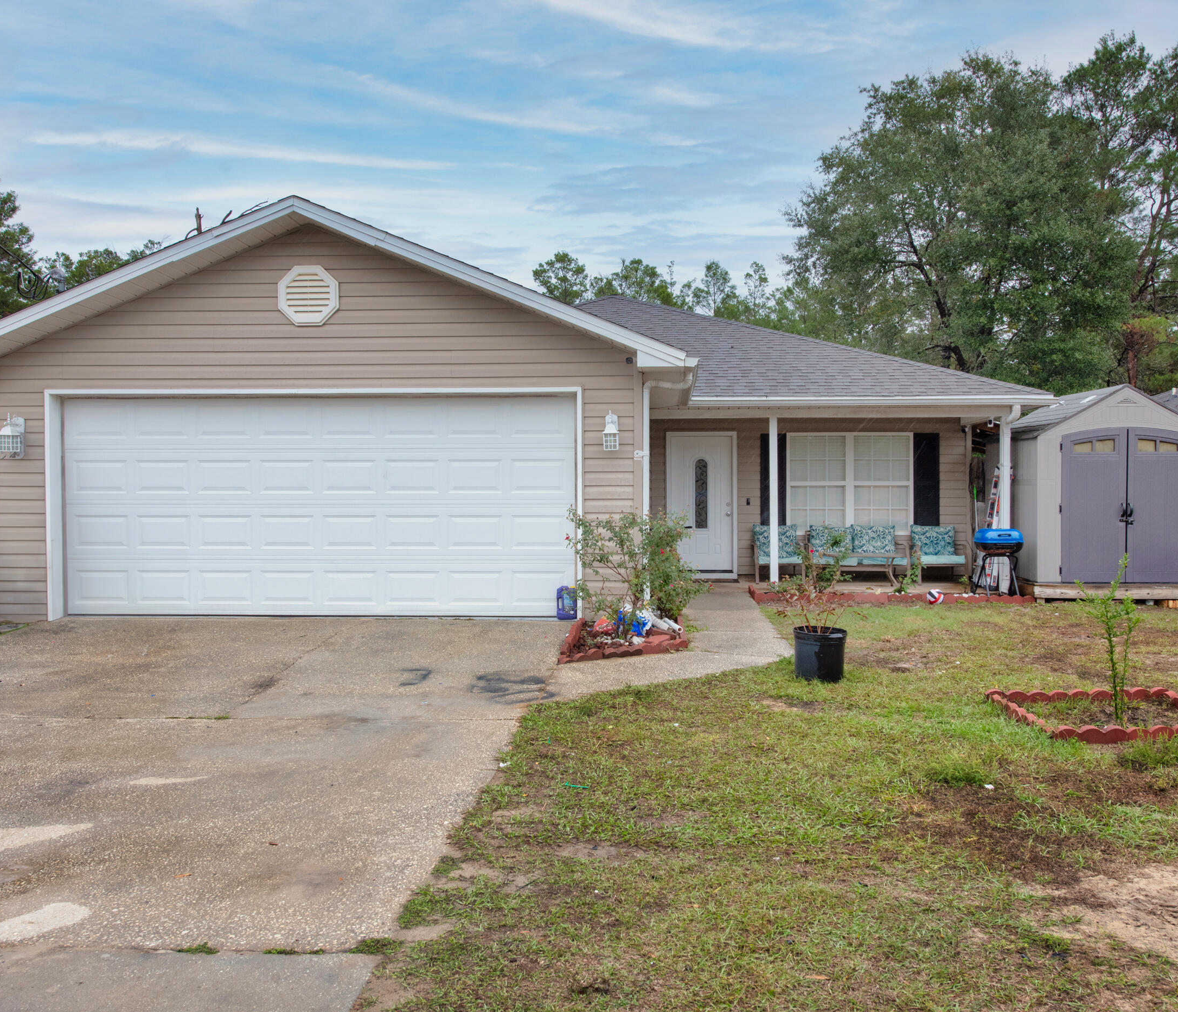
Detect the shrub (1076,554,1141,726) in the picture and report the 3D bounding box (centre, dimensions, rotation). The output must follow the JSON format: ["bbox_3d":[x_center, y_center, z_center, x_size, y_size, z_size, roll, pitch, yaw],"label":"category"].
[{"bbox_3d":[3.235,0.834,6.300,0.380,1.050,0.370,0,1,0],"label":"shrub"}]

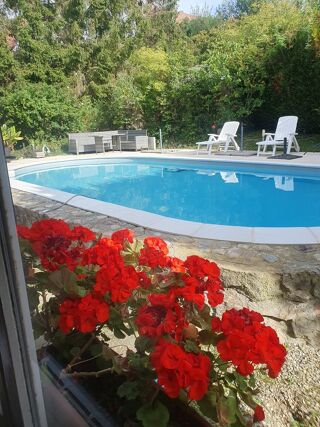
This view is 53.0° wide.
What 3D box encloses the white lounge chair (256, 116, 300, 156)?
[{"bbox_3d":[3.168,-2.091,8.604,0.690,0.984,1.488,10,19,41],"label":"white lounge chair"}]

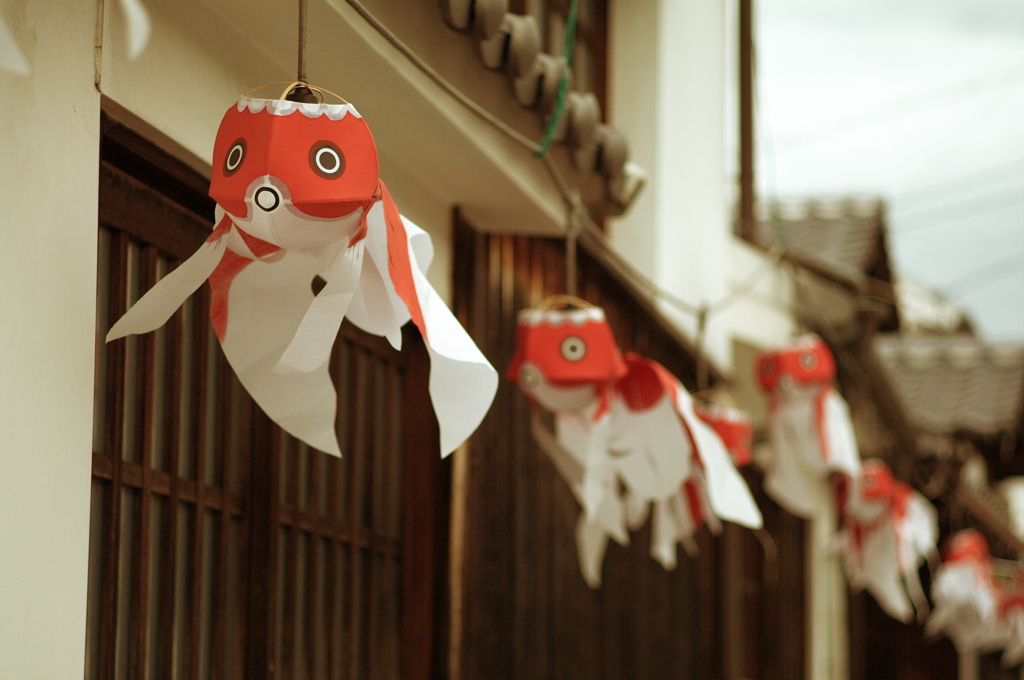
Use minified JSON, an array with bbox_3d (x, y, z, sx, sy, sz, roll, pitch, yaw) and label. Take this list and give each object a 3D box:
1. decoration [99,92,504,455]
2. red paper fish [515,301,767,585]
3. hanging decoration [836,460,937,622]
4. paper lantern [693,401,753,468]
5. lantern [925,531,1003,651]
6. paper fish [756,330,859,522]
[{"bbox_3d":[-0.275,-0.087,3.950,0.430,0.450,0.460,-1,-9,13],"label":"decoration"},{"bbox_3d":[0.218,0.196,5.580,0.380,0.480,0.460,-5,-10,33],"label":"red paper fish"},{"bbox_3d":[1.281,0.689,10.200,0.320,0.500,0.420,-5,-10,33],"label":"hanging decoration"},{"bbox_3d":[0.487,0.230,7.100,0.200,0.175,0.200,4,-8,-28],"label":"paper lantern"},{"bbox_3d":[1.916,1.062,12.600,0.360,0.490,0.420,-1,-9,12],"label":"lantern"},{"bbox_3d":[0.852,0.253,8.630,0.310,0.490,0.420,-2,-9,20],"label":"paper fish"}]

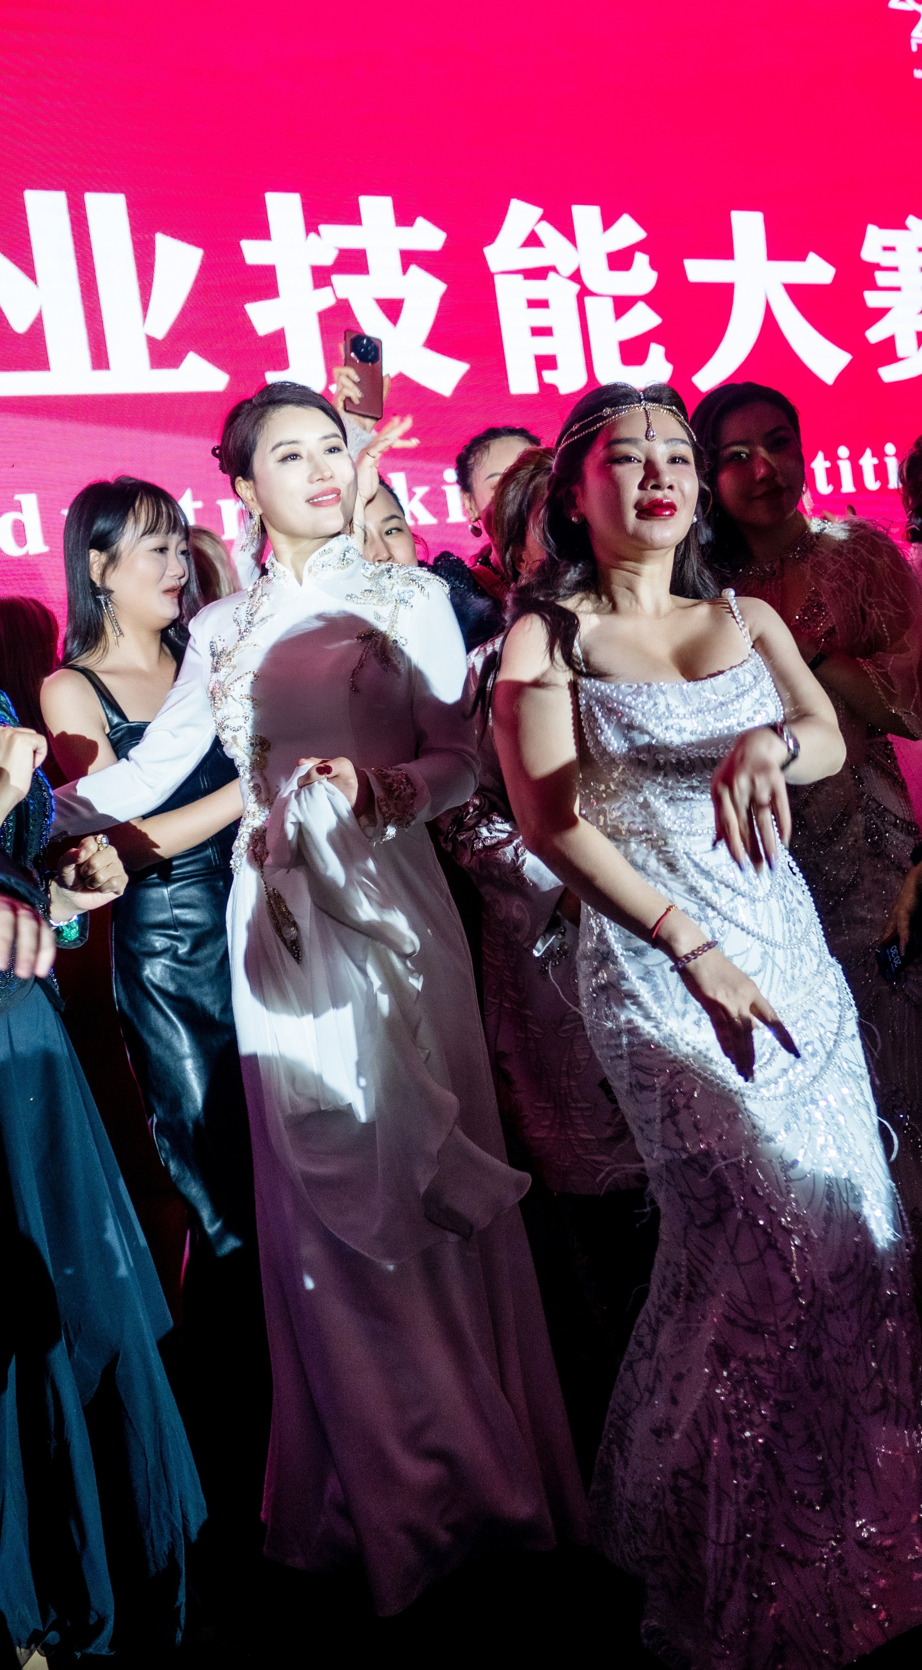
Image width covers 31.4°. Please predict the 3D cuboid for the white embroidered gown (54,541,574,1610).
[{"bbox_3d":[-0.210,0.320,2.304,0.630,1.440,0.500,-5,7,10],"label":"white embroidered gown"}]

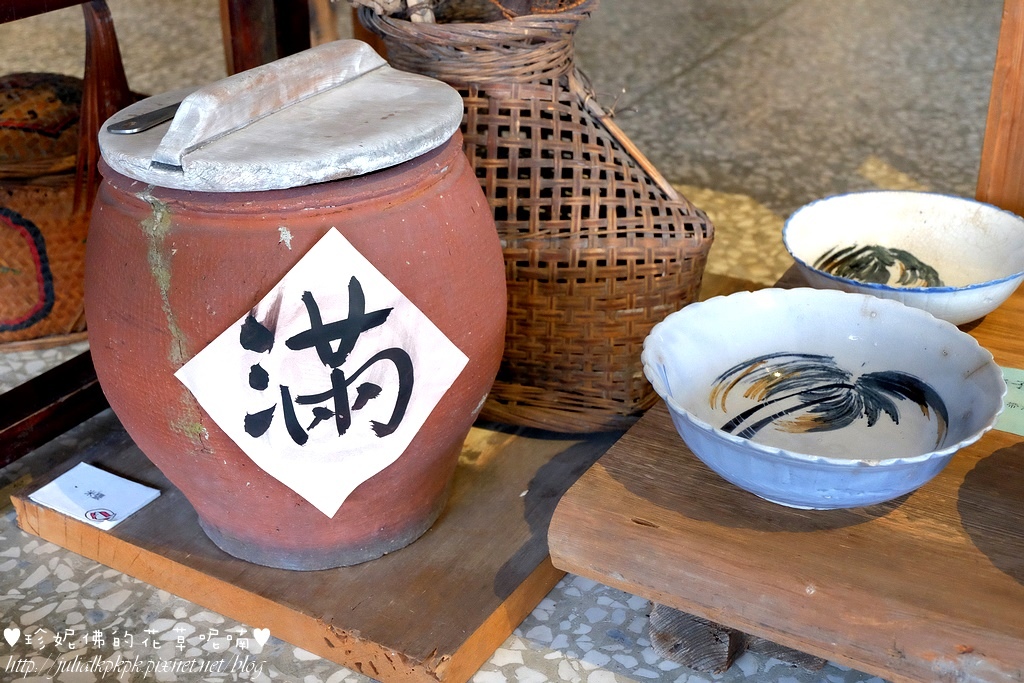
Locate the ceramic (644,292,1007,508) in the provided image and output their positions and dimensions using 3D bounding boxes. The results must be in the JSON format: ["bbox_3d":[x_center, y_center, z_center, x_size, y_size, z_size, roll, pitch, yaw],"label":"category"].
[{"bbox_3d":[0.222,0.050,0.915,0.252,0.078,0.252,0,28,0],"label":"ceramic"}]

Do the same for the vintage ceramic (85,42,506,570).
[{"bbox_3d":[-0.161,-0.035,0.954,0.316,0.362,0.316,-9,29,-17],"label":"vintage ceramic"}]

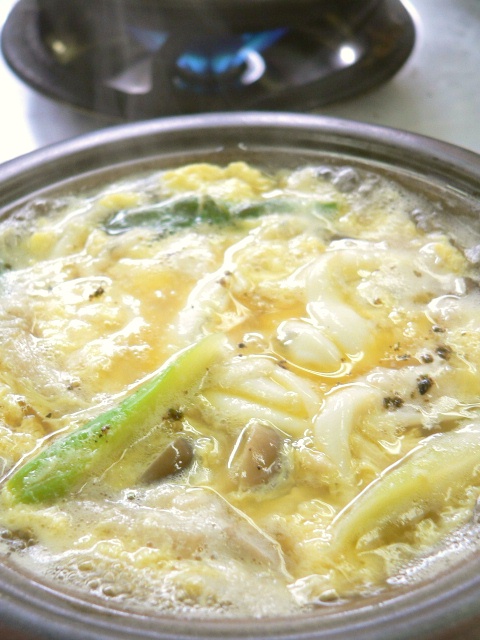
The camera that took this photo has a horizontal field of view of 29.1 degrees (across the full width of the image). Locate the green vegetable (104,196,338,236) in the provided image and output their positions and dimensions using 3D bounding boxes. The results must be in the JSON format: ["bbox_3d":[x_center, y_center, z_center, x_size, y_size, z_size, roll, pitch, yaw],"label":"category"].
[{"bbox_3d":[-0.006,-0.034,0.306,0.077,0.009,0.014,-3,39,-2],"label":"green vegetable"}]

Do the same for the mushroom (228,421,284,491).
[{"bbox_3d":[0.004,0.033,0.222,0.013,0.011,0.017,6,40,9],"label":"mushroom"}]

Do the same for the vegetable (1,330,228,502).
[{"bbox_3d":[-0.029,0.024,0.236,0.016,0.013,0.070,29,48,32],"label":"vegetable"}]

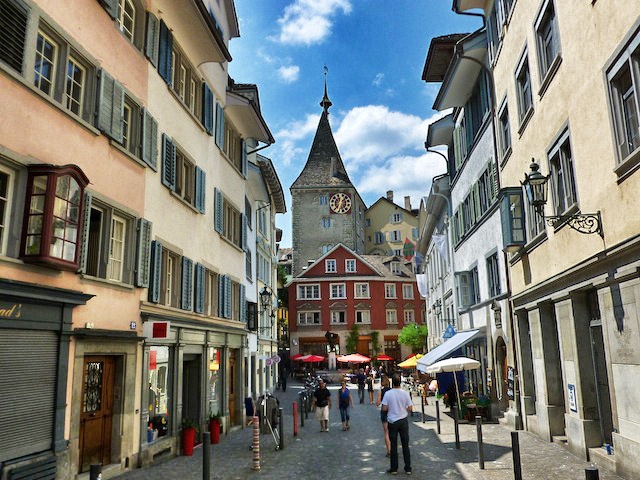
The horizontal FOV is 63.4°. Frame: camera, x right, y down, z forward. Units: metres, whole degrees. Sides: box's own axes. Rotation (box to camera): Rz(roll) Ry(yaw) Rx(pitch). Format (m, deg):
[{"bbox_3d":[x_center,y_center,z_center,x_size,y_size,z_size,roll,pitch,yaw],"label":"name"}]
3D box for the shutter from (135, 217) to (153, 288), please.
[{"bbox_3d":[-3.667,0.268,10.794,0.060,1.360,0.540,-3,-12,9],"label":"shutter"}]

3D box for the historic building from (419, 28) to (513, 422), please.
[{"bbox_3d":[10.359,-0.145,21.394,10.000,14.250,9.800,-2,-12,5],"label":"historic building"}]

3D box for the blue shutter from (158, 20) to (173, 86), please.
[{"bbox_3d":[-3.907,-4.756,13.195,0.080,1.508,0.756,-3,-12,7],"label":"blue shutter"}]

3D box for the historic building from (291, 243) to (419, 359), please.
[{"bbox_3d":[3.357,8.639,59.693,15.000,13.450,10.500,1,-12,-10],"label":"historic building"}]

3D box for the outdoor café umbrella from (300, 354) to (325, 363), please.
[{"bbox_3d":[-0.779,11.709,46.777,2.600,2.600,2.600,-1,-12,0],"label":"outdoor café umbrella"}]

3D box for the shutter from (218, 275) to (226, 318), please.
[{"bbox_3d":[-3.350,1.952,17.882,0.070,1.420,0.700,-3,-12,6],"label":"shutter"}]

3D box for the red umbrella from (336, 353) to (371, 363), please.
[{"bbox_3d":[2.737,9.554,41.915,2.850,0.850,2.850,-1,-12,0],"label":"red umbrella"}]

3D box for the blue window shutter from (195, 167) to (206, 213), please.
[{"bbox_3d":[-3.513,-1.462,15.316,0.080,1.235,0.776,-3,-12,7],"label":"blue window shutter"}]

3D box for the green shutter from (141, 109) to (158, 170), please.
[{"bbox_3d":[-4.125,-2.449,12.680,0.070,1.300,0.730,-3,-12,8],"label":"green shutter"}]

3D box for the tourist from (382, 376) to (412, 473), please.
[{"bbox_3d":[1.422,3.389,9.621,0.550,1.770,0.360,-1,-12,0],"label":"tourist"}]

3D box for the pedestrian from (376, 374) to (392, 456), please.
[{"bbox_3d":[1.449,3.795,11.242,0.460,1.680,0.360,-1,-12,0],"label":"pedestrian"}]

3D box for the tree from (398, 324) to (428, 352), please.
[{"bbox_3d":[8.367,10.397,46.532,3.000,5.000,3.000,-1,-12,0],"label":"tree"}]

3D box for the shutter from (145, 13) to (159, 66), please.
[{"bbox_3d":[-3.760,-4.511,11.608,0.060,1.160,0.530,-3,-12,9],"label":"shutter"}]

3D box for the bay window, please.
[{"bbox_3d":[-4.409,-0.357,8.664,0.460,1.780,1.030,-3,-12,8],"label":"bay window"}]

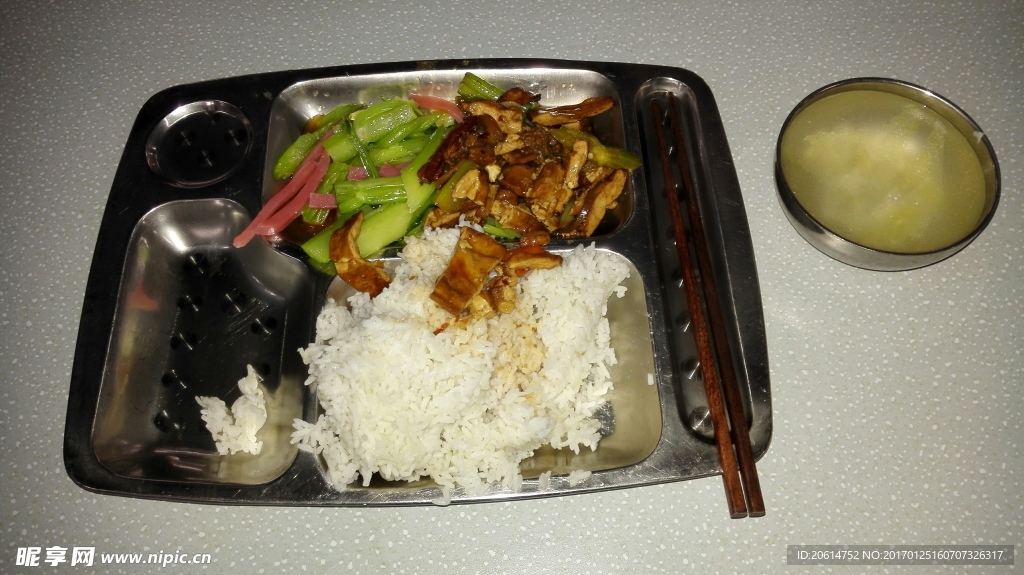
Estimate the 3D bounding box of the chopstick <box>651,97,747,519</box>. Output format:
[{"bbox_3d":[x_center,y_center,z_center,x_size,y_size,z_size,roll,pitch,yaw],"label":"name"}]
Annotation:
[{"bbox_3d":[0.096,-0.005,0.409,0.008,0.007,0.252,-4,62,-1],"label":"chopstick"}]

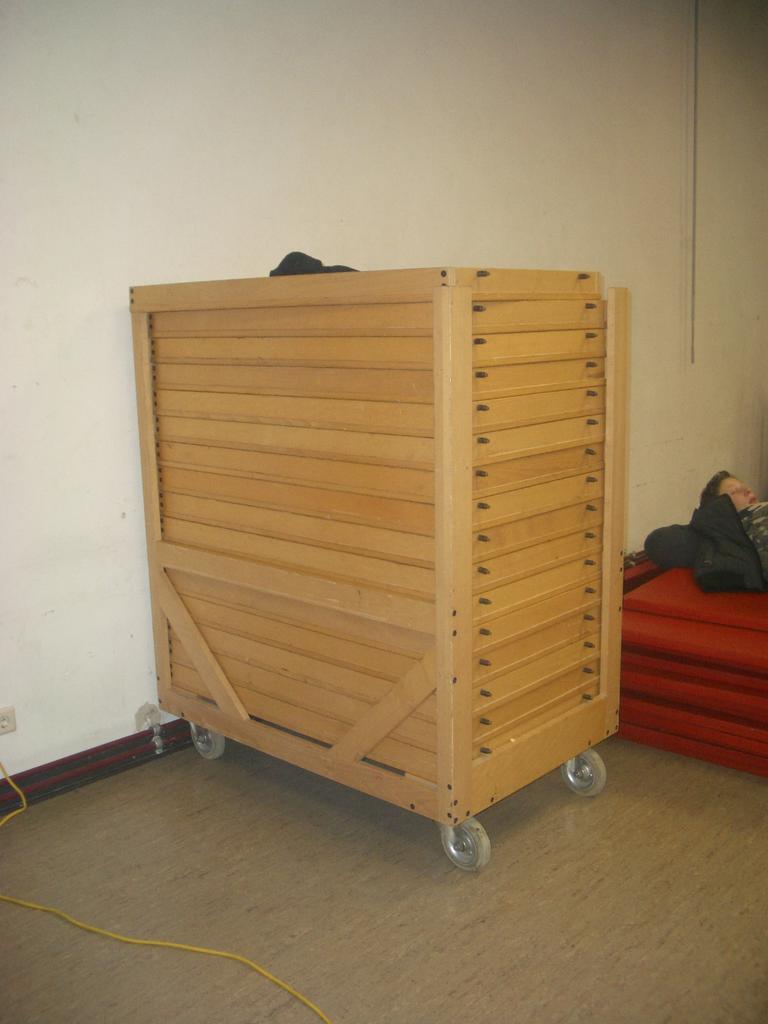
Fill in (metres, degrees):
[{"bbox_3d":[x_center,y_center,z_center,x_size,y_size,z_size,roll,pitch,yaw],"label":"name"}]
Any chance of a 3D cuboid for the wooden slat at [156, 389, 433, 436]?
[{"bbox_3d":[-0.281,-0.285,2.917,1.206,0.083,0.022,9,15,42],"label":"wooden slat"}]

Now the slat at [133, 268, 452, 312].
[{"bbox_3d":[-0.314,-0.593,2.814,1.278,0.076,0.023,9,15,42],"label":"slat"}]

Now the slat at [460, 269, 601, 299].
[{"bbox_3d":[0.373,-0.575,2.636,0.023,0.076,0.646,9,15,42],"label":"slat"}]

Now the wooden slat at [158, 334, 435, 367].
[{"bbox_3d":[-0.284,-0.445,2.886,1.206,0.081,0.022,9,15,42],"label":"wooden slat"}]

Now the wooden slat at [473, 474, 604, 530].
[{"bbox_3d":[0.386,-0.032,2.711,0.024,0.082,0.668,9,15,42],"label":"wooden slat"}]

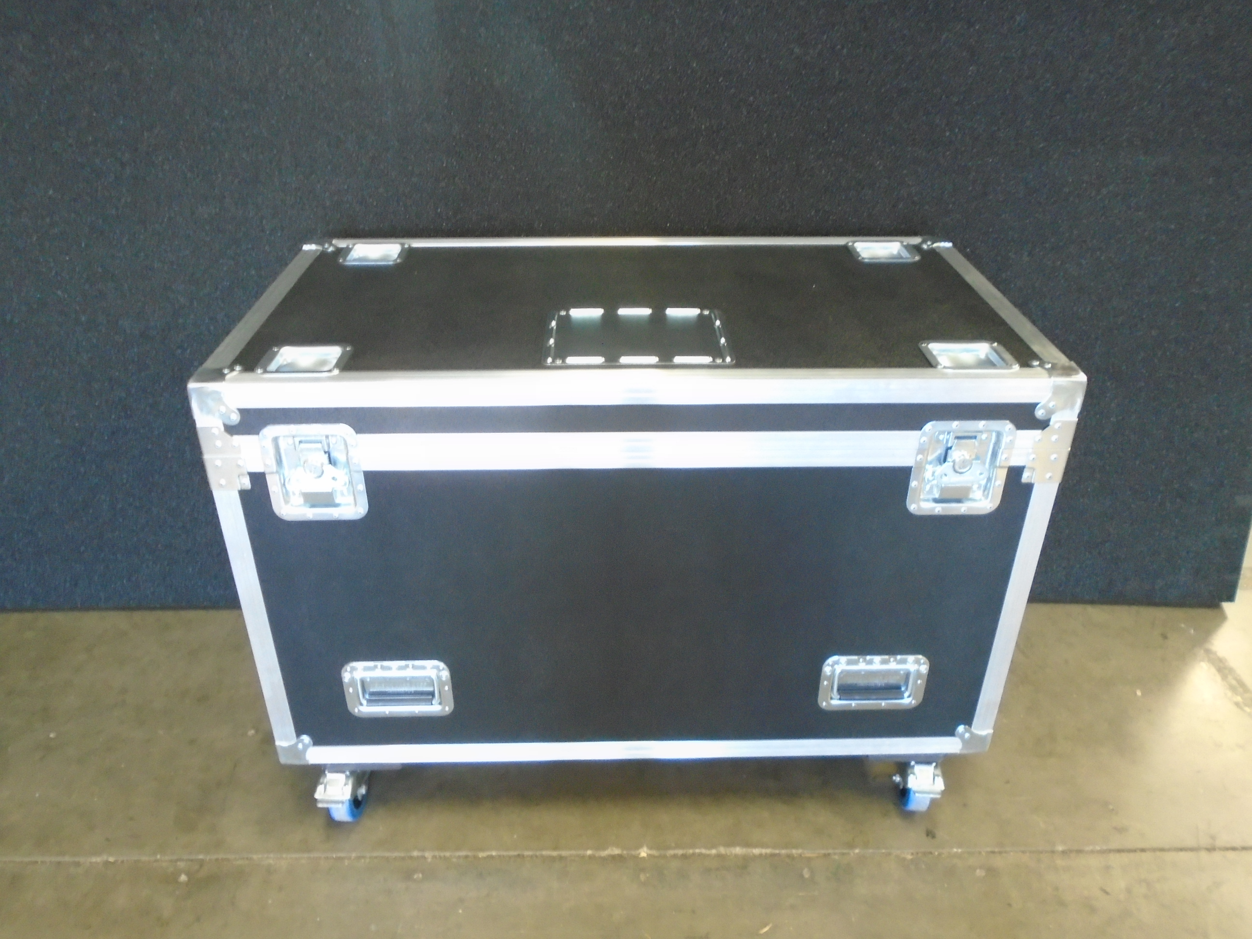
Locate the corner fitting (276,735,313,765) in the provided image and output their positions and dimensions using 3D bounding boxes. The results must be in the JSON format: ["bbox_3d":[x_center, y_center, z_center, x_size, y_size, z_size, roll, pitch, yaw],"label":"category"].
[{"bbox_3d":[-0.456,0.374,1.319,0.054,0.059,0.055,0,30,-1],"label":"corner fitting"}]

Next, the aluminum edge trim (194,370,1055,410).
[{"bbox_3d":[0.012,-0.091,1.047,0.958,0.032,0.032,0,30,-1],"label":"aluminum edge trim"}]

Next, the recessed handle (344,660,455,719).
[{"bbox_3d":[-0.301,0.287,1.255,0.144,0.099,0.026,0,30,-1],"label":"recessed handle"}]

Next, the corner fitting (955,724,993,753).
[{"bbox_3d":[0.485,0.366,1.340,0.055,0.057,0.055,0,30,-1],"label":"corner fitting"}]

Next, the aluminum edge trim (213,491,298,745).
[{"bbox_3d":[-0.464,0.201,1.206,0.030,0.431,0.030,0,30,-1],"label":"aluminum edge trim"}]

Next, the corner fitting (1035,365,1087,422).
[{"bbox_3d":[0.485,-0.091,1.073,0.053,0.056,0.056,0,30,-1],"label":"corner fitting"}]

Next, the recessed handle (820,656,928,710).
[{"bbox_3d":[0.332,0.282,1.270,0.143,0.099,0.026,0,30,-1],"label":"recessed handle"}]

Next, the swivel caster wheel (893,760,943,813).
[{"bbox_3d":[0.499,0.509,1.599,0.085,0.138,0.142,-1,31,-1],"label":"swivel caster wheel"}]

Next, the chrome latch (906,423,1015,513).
[{"bbox_3d":[0.389,-0.004,1.099,0.113,0.127,0.021,0,30,-1],"label":"chrome latch"}]

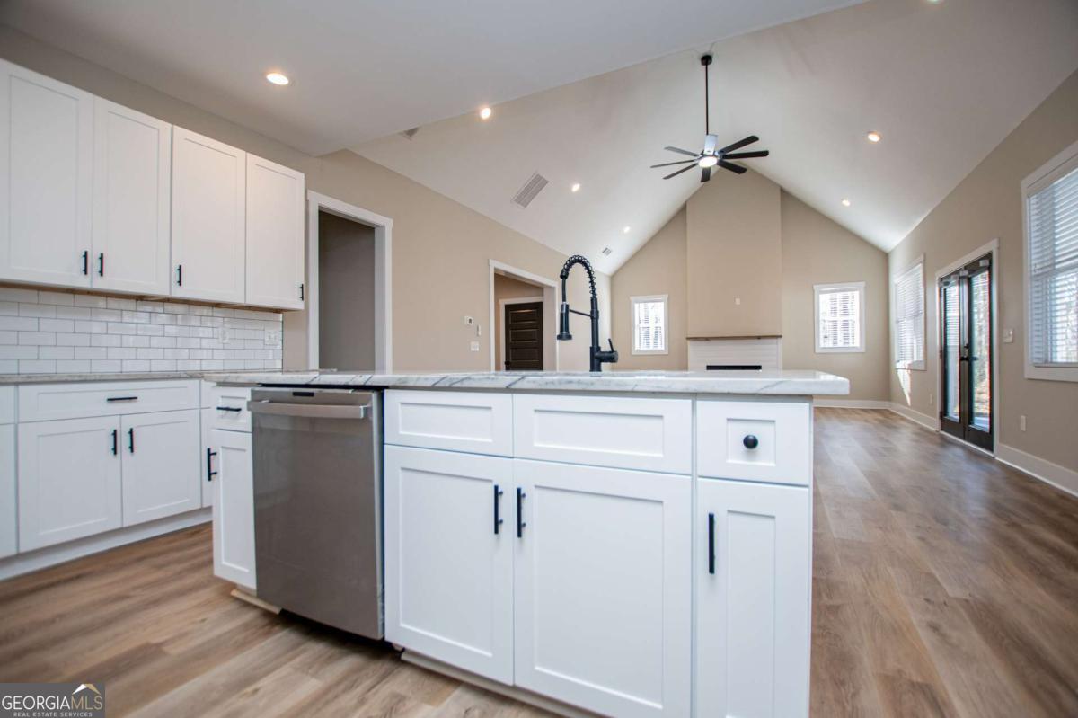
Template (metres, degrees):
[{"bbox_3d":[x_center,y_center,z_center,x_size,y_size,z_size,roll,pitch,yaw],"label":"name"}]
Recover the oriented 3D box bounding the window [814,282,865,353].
[{"bbox_3d":[6.066,-0.809,9.063,0.837,1.365,0.110,0,0,28],"label":"window"}]

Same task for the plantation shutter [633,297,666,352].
[{"bbox_3d":[2.663,-0.767,10.747,0.741,1.169,0.060,0,0,28],"label":"plantation shutter"}]

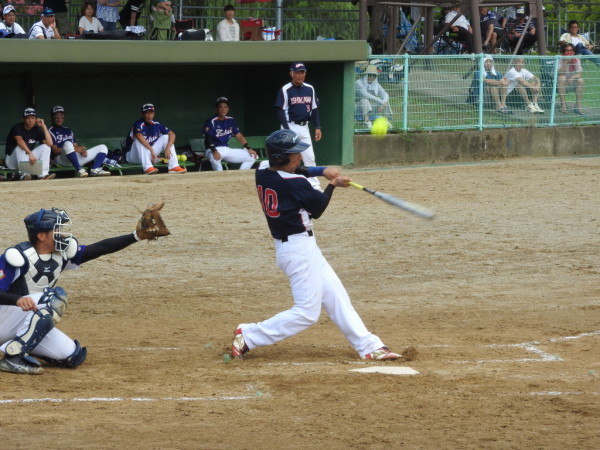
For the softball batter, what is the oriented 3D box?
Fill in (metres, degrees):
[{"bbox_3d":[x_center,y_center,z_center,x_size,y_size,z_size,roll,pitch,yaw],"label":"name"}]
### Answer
[{"bbox_3d":[0.104,0.130,19.700,1.060,1.550,0.660,-2,4,-25],"label":"softball batter"}]

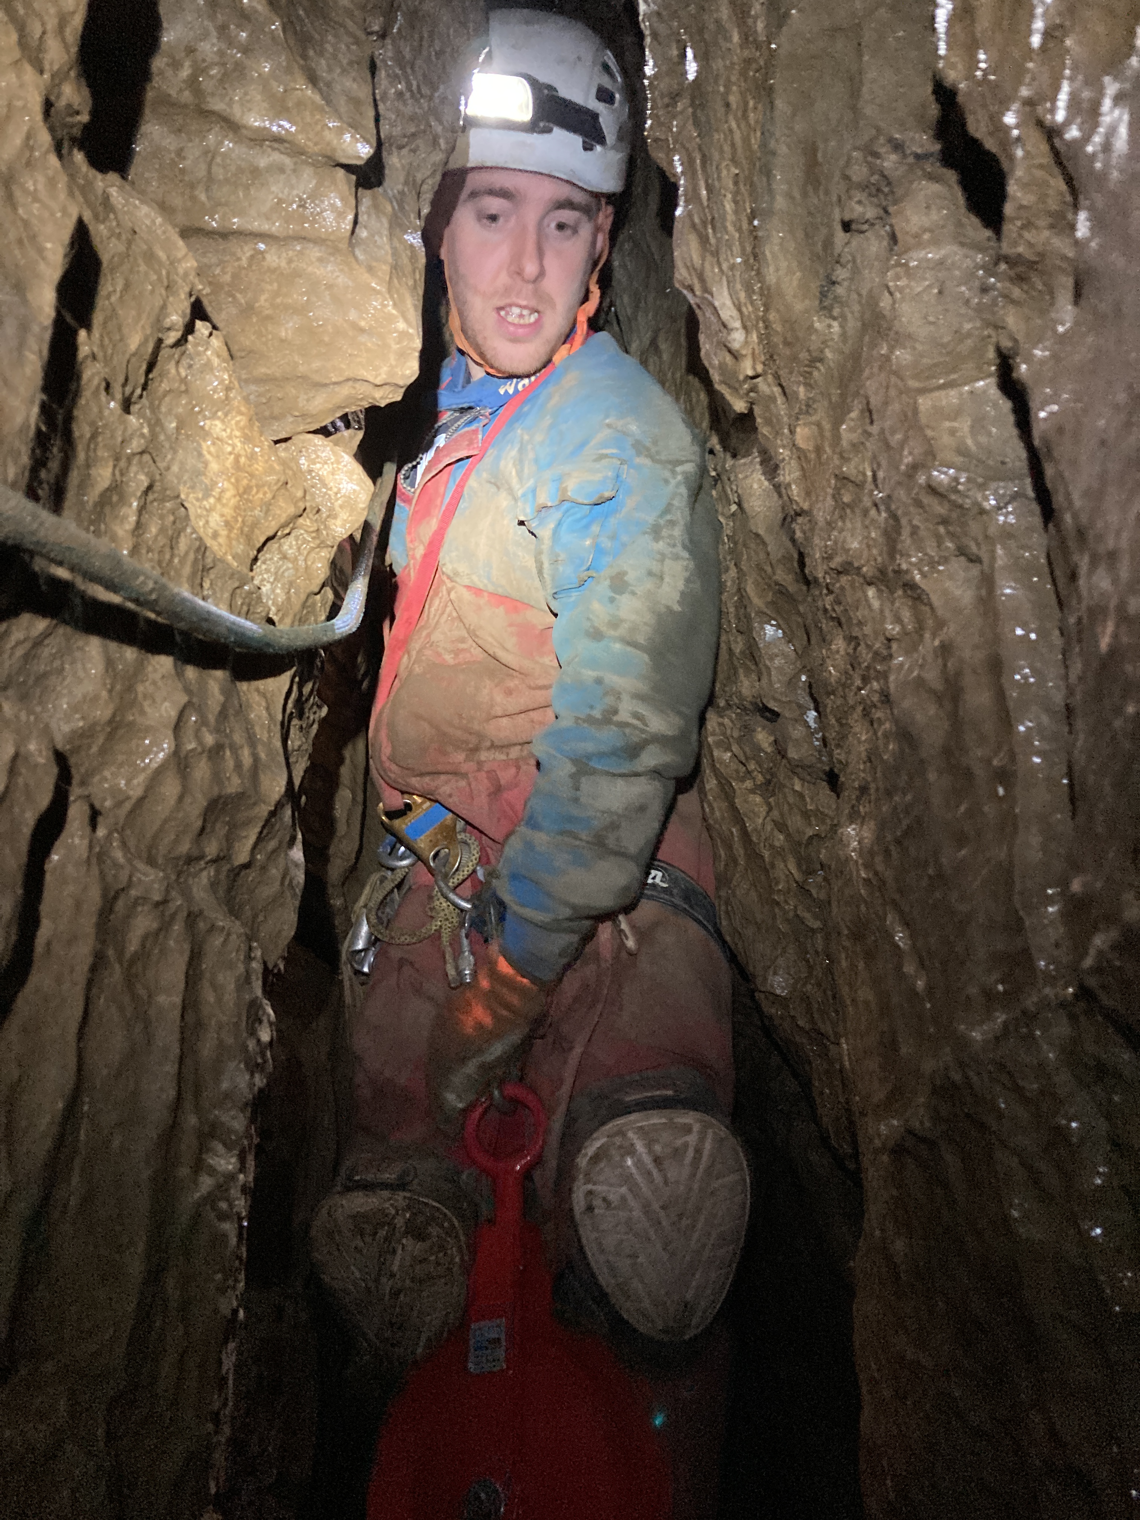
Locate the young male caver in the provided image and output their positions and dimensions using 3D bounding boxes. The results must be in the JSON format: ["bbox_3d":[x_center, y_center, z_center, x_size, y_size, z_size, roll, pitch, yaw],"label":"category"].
[{"bbox_3d":[-0.060,0.090,1.200,0.490,1.660,0.450,2,5,31],"label":"young male caver"}]

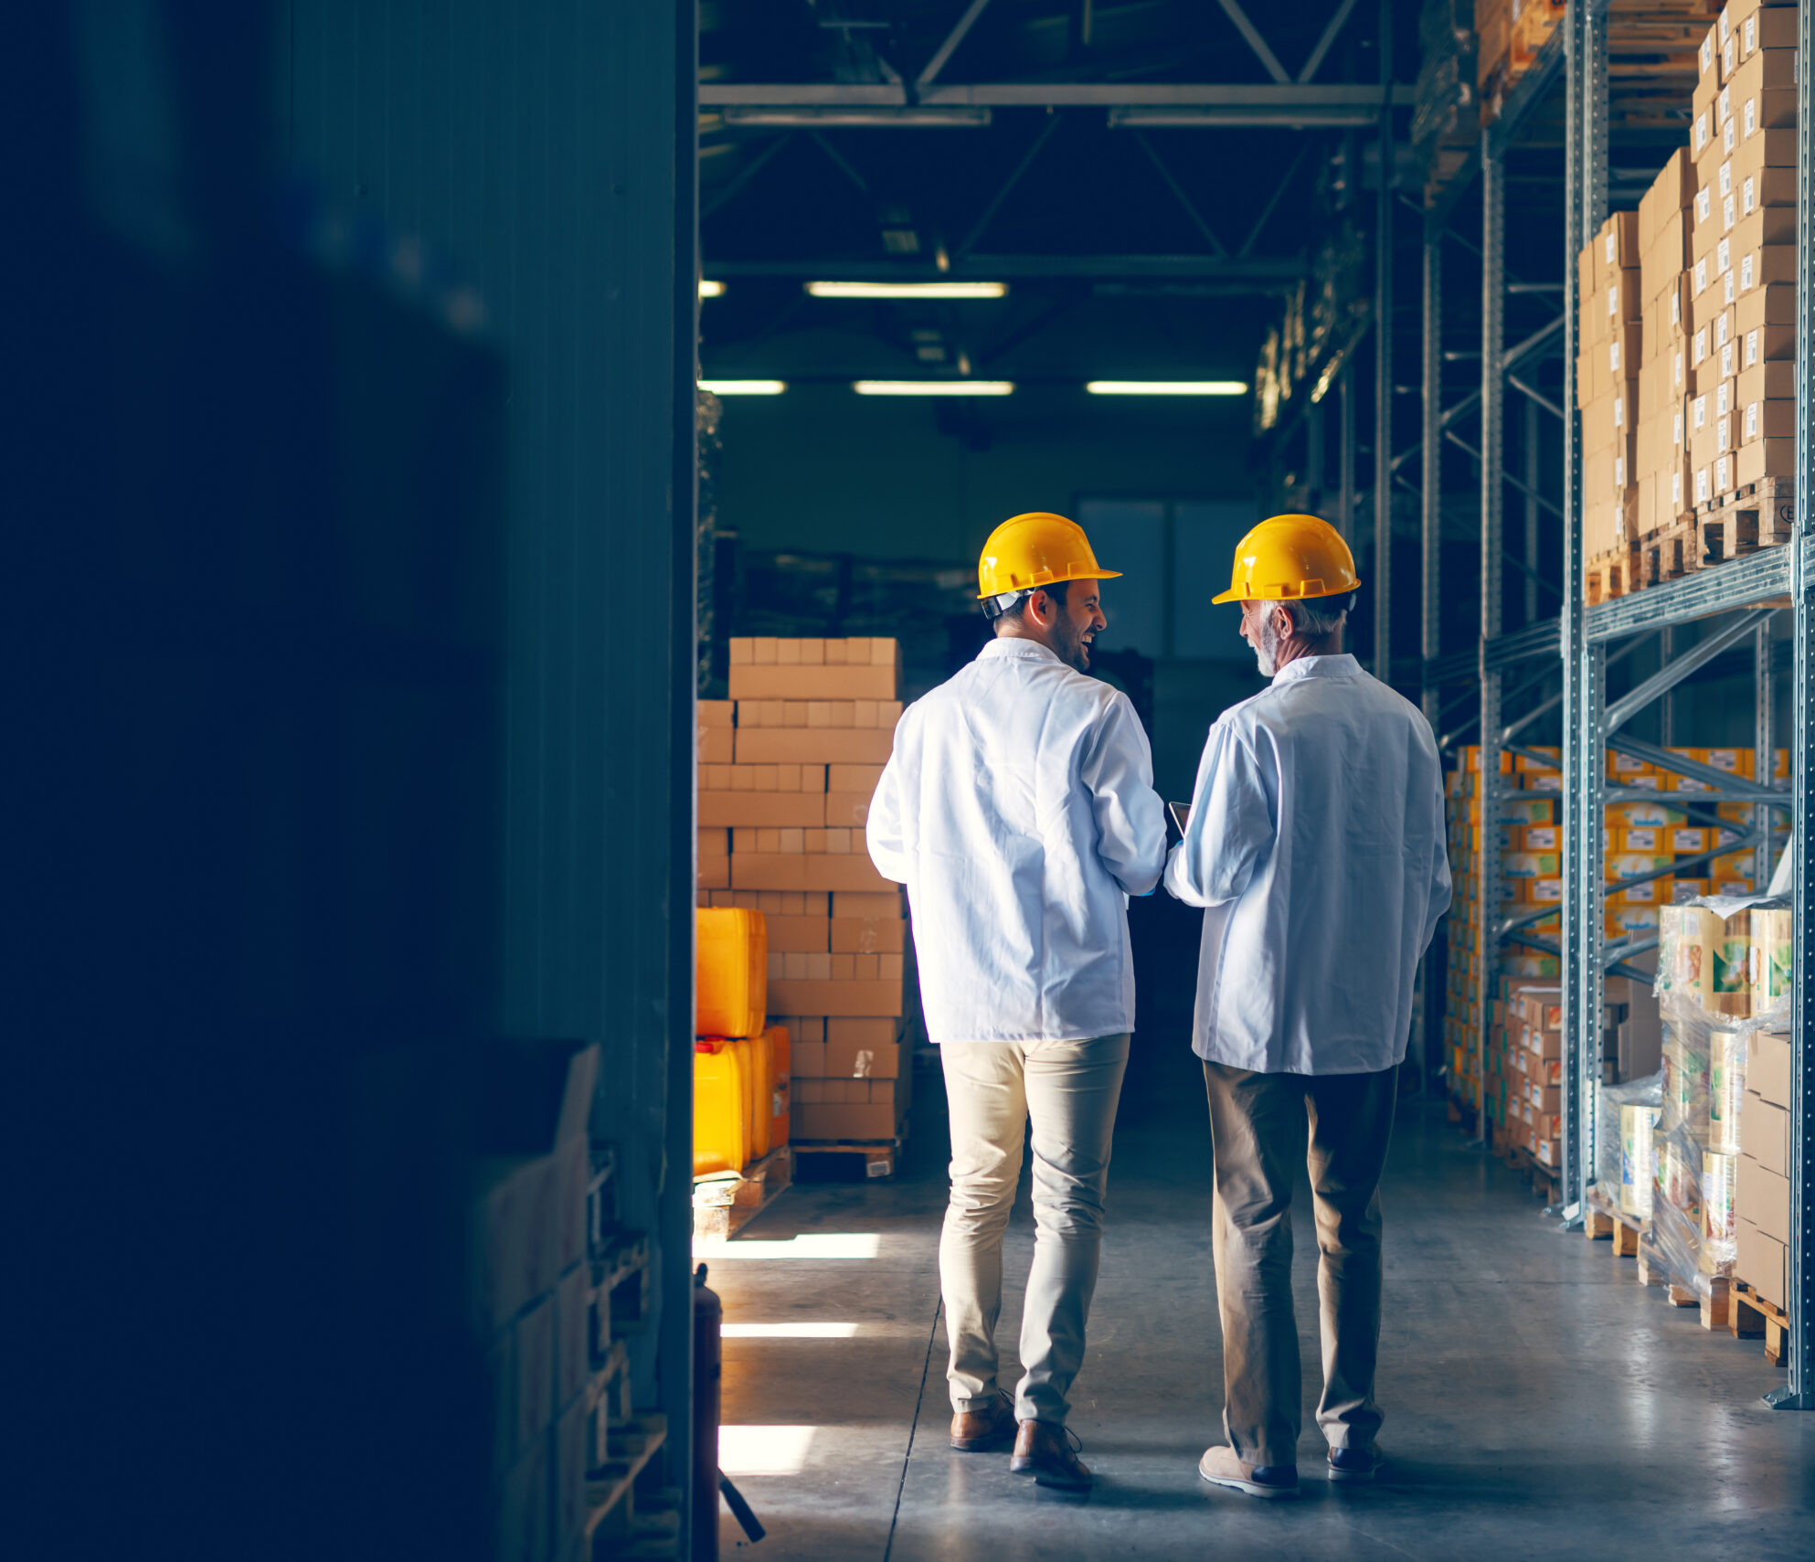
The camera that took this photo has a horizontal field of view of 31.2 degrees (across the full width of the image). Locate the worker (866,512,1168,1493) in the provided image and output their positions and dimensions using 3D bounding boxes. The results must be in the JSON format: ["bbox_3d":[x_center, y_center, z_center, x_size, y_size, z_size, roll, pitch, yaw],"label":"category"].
[{"bbox_3d":[0.217,0.402,6.430,0.590,1.860,0.550,0,0,14],"label":"worker"}]

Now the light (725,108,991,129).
[{"bbox_3d":[-0.241,-3.160,15.500,1.280,0.095,0.130,0,0,2],"label":"light"}]

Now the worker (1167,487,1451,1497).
[{"bbox_3d":[0.770,0.408,6.290,0.550,1.840,0.480,0,0,-13],"label":"worker"}]

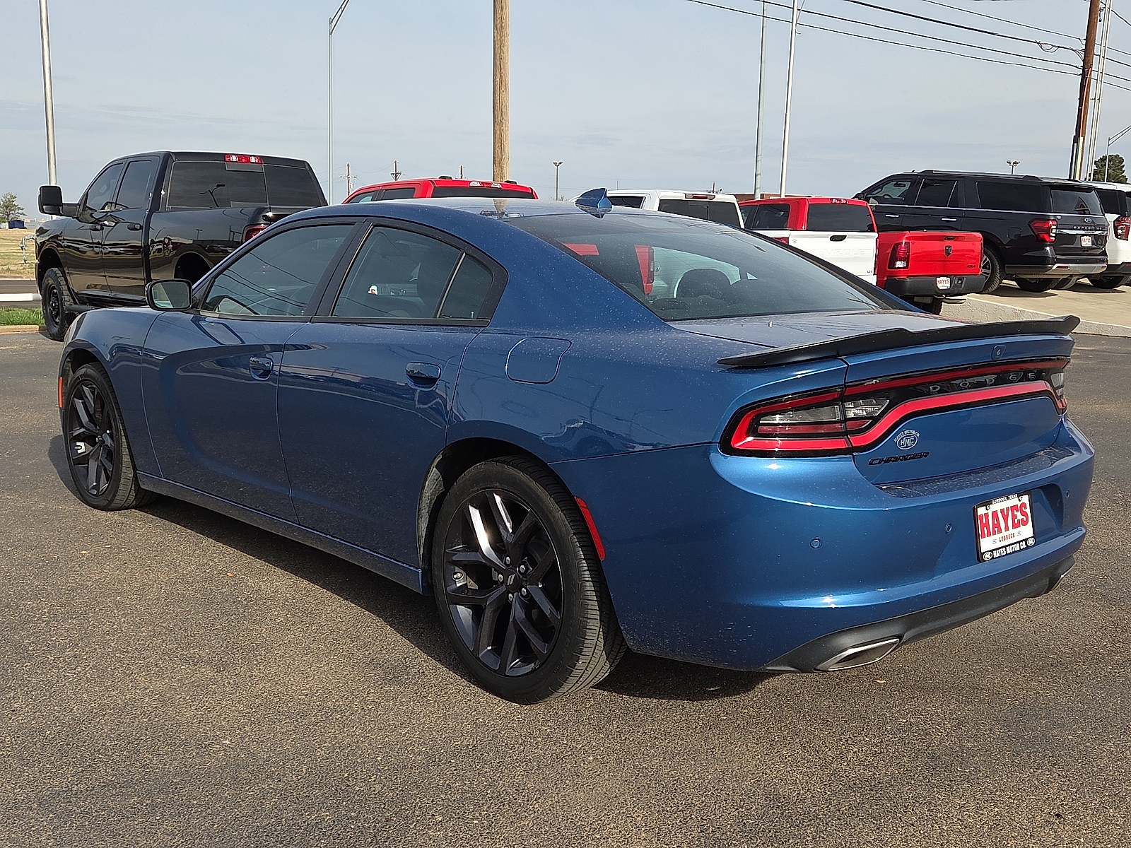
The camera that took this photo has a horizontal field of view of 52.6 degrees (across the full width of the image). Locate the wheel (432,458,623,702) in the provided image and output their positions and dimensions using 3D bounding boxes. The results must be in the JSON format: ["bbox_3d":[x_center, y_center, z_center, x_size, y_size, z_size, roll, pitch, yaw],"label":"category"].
[{"bbox_3d":[-0.098,0.438,3.333,0.250,0.730,0.730,-7,12,-43],"label":"wheel"}]

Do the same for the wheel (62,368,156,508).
[{"bbox_3d":[-2.181,0.052,5.523,0.245,0.725,0.725,-8,13,-42],"label":"wheel"}]

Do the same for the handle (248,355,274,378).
[{"bbox_3d":[-1.112,-0.207,4.175,0.052,0.082,0.175,-8,13,-42],"label":"handle"}]

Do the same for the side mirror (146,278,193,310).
[{"bbox_3d":[-1.569,-0.514,4.501,0.195,0.135,0.130,-8,13,-42],"label":"side mirror"}]

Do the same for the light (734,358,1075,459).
[{"bbox_3d":[1.084,-0.073,3.154,1.660,0.215,0.260,-8,13,-42],"label":"light"}]

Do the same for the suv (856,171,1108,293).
[{"bbox_3d":[6.694,-3.396,20.018,2.060,1.950,5.350,-5,13,-36],"label":"suv"}]

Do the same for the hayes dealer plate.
[{"bbox_3d":[1.194,0.277,3.107,0.310,0.160,0.020,-7,3,-43],"label":"hayes dealer plate"}]

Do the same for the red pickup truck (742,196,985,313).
[{"bbox_3d":[3.687,-2.657,18.331,2.120,1.960,5.800,-6,12,-36],"label":"red pickup truck"}]

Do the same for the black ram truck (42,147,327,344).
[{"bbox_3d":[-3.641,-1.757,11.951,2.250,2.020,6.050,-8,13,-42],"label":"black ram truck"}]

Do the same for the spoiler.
[{"bbox_3d":[1.053,-0.245,3.195,1.520,0.115,0.360,-7,12,-43],"label":"spoiler"}]

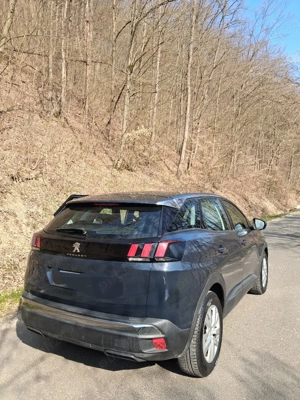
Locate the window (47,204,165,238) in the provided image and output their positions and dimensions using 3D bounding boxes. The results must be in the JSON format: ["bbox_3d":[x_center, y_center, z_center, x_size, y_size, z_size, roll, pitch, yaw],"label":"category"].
[{"bbox_3d":[-0.455,0.170,2.753,1.230,0.340,0.090,0,-36,29],"label":"window"}]

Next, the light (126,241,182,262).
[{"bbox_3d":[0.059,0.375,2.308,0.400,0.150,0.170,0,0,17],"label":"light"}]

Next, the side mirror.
[{"bbox_3d":[1.534,0.334,4.342,0.185,0.165,0.120,0,0,29],"label":"side mirror"}]

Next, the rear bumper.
[{"bbox_3d":[-0.543,0.971,2.591,1.760,0.360,0.400,0,0,29],"label":"rear bumper"}]

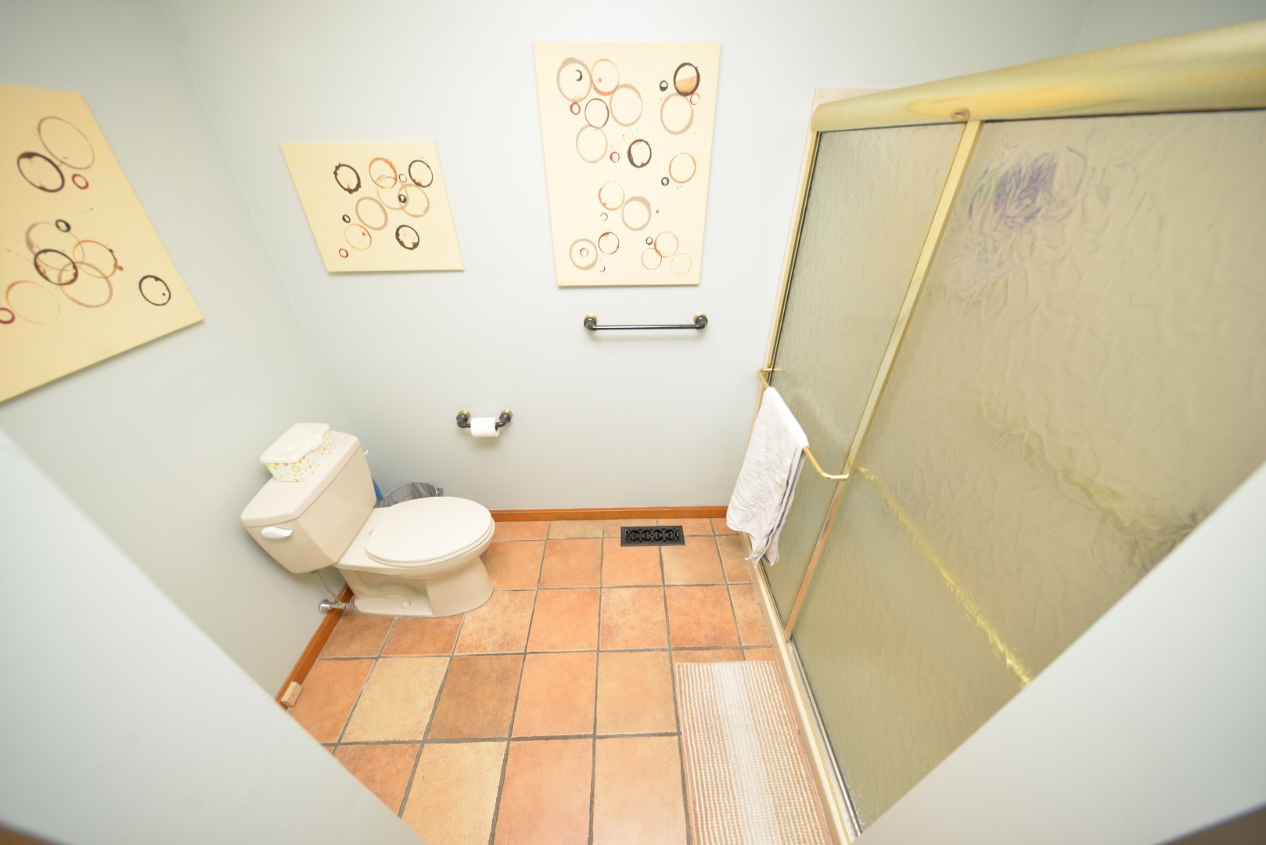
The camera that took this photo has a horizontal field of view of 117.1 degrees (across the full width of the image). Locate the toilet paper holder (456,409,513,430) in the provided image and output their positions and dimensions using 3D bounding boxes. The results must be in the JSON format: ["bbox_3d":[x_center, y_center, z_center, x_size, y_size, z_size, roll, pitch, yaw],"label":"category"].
[{"bbox_3d":[-0.713,-0.016,1.877,0.252,0.070,0.085,-1,32,-1],"label":"toilet paper holder"}]

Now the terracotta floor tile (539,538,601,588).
[{"bbox_3d":[-0.314,0.750,2.056,0.302,0.010,0.295,-1,32,-1],"label":"terracotta floor tile"}]

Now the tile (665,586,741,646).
[{"bbox_3d":[0.315,0.900,1.799,0.303,0.011,0.285,-1,35,-1],"label":"tile"}]

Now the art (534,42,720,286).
[{"bbox_3d":[-0.016,-0.868,1.391,0.570,0.725,0.023,-1,32,-1],"label":"art"}]

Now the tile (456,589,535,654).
[{"bbox_3d":[-0.619,0.919,1.796,0.302,0.010,0.295,-1,32,-1],"label":"tile"}]

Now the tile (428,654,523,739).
[{"bbox_3d":[-0.612,1.082,1.540,0.302,0.010,0.295,-1,32,-1],"label":"tile"}]

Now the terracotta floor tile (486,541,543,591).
[{"bbox_3d":[-0.628,0.740,2.021,0.303,0.011,0.285,-1,35,-1],"label":"terracotta floor tile"}]

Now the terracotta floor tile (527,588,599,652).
[{"bbox_3d":[-0.309,0.909,1.789,0.303,0.011,0.285,-1,35,-1],"label":"terracotta floor tile"}]

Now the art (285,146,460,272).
[{"bbox_3d":[-0.924,-0.770,1.414,0.520,0.406,0.018,-1,33,-1],"label":"art"}]

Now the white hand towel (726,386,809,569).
[{"bbox_3d":[0.549,0.248,1.629,0.095,0.710,0.400,-1,32,-1],"label":"white hand towel"}]

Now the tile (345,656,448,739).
[{"bbox_3d":[-0.924,1.088,1.536,0.302,0.010,0.295,-1,32,-1],"label":"tile"}]

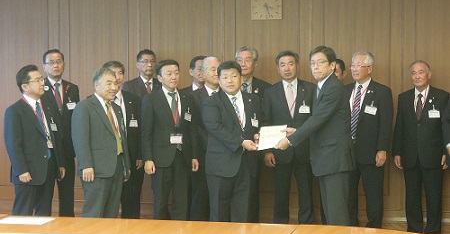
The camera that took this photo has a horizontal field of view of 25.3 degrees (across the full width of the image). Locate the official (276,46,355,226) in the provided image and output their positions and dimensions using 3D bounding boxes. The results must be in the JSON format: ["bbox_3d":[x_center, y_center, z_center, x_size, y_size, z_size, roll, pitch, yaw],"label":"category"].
[{"bbox_3d":[0.667,0.349,7.357,0.580,1.730,0.500,-2,4,-25],"label":"official"}]

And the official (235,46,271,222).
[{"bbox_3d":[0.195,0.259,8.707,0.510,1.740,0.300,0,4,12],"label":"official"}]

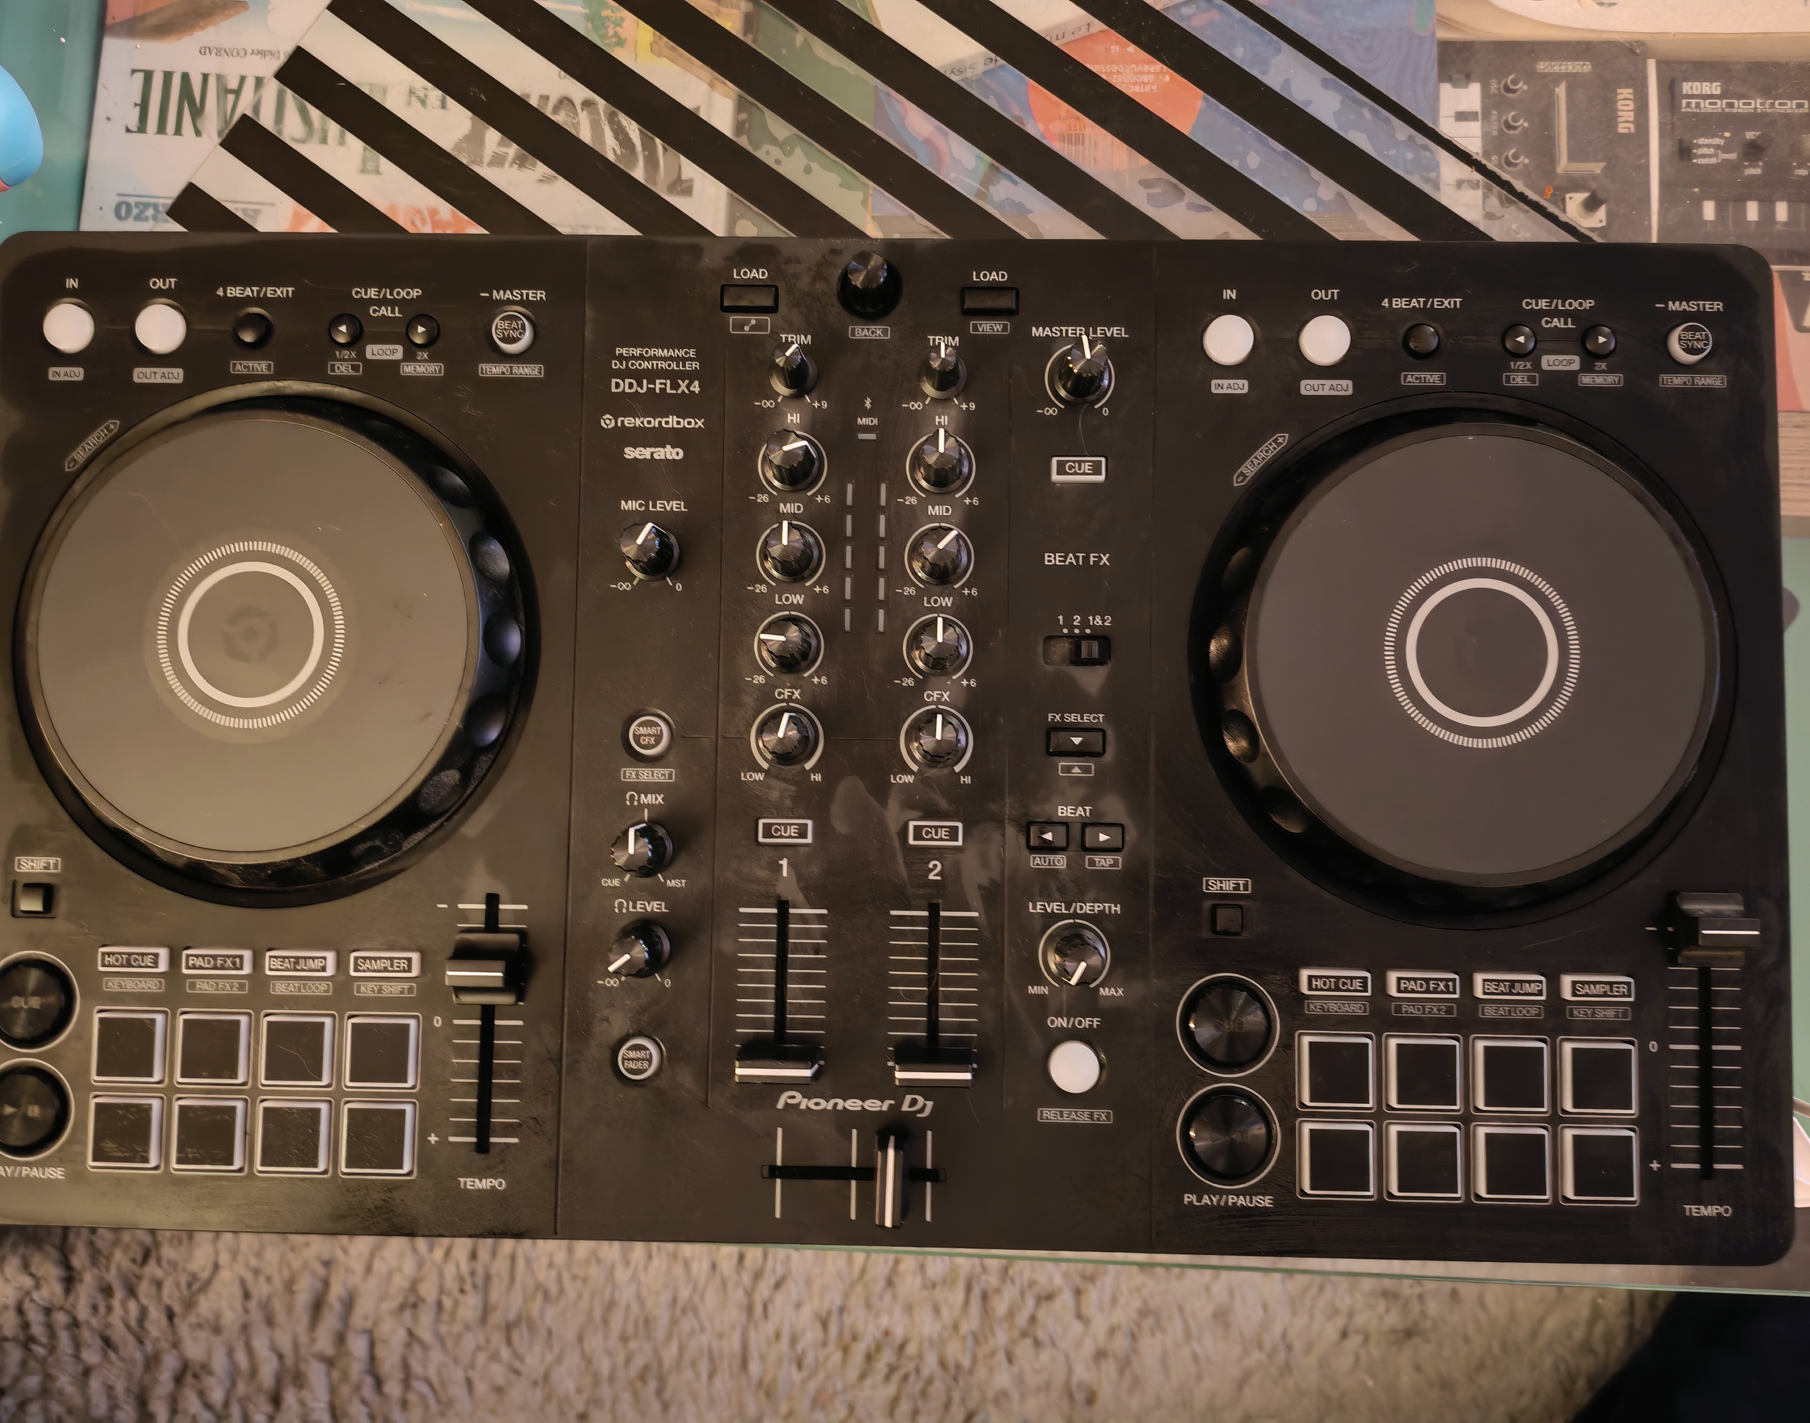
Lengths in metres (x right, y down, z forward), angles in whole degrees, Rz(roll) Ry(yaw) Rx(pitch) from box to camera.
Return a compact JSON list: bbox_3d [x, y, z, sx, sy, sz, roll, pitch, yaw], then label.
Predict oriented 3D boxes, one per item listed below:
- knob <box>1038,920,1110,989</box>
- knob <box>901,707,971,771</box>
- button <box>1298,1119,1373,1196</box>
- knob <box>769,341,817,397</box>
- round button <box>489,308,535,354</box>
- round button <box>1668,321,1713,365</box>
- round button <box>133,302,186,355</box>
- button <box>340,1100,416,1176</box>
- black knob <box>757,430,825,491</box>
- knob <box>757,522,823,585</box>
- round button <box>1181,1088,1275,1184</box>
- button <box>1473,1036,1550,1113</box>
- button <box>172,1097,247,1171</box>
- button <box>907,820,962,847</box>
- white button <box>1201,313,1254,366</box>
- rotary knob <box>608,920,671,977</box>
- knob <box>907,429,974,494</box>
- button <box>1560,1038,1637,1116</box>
[{"bbox_3d":[0.044,0.063,0.377,0.016,0.018,0.016,0,86,1],"label":"knob"},{"bbox_3d":[0.008,0.007,0.384,0.016,0.016,0.016,1,86,1],"label":"knob"},{"bbox_3d":[0.111,0.115,0.379,0.019,0.004,0.019,1,86,1],"label":"button"},{"bbox_3d":[-0.030,-0.091,0.390,0.012,0.017,0.012,0,86,1],"label":"knob"},{"bbox_3d":[-0.106,-0.103,0.399,0.011,0.005,0.011,1,86,1],"label":"round button"},{"bbox_3d":[0.208,-0.098,0.391,0.011,0.005,0.011,1,86,1],"label":"round button"},{"bbox_3d":[-0.203,-0.104,0.402,0.013,0.003,0.013,0,86,1],"label":"round button"},{"bbox_3d":[-0.138,0.112,0.386,0.019,0.003,0.019,1,86,1],"label":"button"},{"bbox_3d":[-0.030,-0.066,0.388,0.016,0.018,0.016,0,86,1],"label":"black knob"},{"bbox_3d":[-0.031,-0.042,0.387,0.016,0.017,0.016,1,86,1],"label":"knob"},{"bbox_3d":[0.084,0.110,0.381,0.024,0.003,0.024,1,86,1],"label":"round button"},{"bbox_3d":[0.156,0.094,0.381,0.018,0.003,0.018,1,86,1],"label":"button"},{"bbox_3d":[-0.183,0.111,0.388,0.018,0.003,0.018,1,86,1],"label":"button"},{"bbox_3d":[0.008,0.032,0.388,0.014,0.003,0.007,1,86,1],"label":"button"},{"bbox_3d":[0.086,-0.099,0.394,0.013,0.004,0.013,1,86,1],"label":"white button"},{"bbox_3d":[-0.070,0.062,0.382,0.016,0.016,0.016,0,86,1],"label":"rotary knob"},{"bbox_3d":[0.010,-0.066,0.387,0.015,0.018,0.015,0,86,1],"label":"knob"},{"bbox_3d":[0.179,0.094,0.381,0.018,0.003,0.018,1,86,1],"label":"button"}]

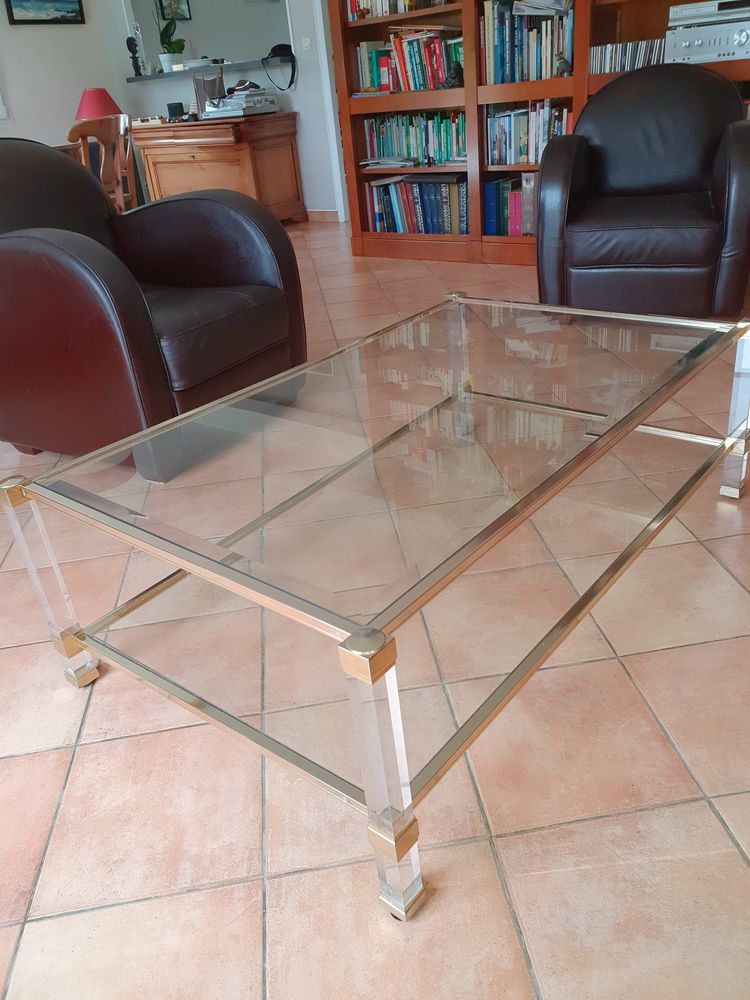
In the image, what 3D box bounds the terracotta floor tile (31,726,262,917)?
[{"bbox_3d":[-0.357,0.512,1.257,0.340,0.012,0.340,-8,28,-4],"label":"terracotta floor tile"}]

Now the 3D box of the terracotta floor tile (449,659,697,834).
[{"bbox_3d":[0.316,0.402,1.267,0.330,0.010,0.330,-8,29,-4],"label":"terracotta floor tile"}]

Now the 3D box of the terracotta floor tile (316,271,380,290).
[{"bbox_3d":[-0.165,-1.344,4.645,0.340,0.012,0.340,-8,28,-4],"label":"terracotta floor tile"}]

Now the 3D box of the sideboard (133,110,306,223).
[{"bbox_3d":[-1.363,-2.908,6.710,1.428,0.867,0.564,16,35,34],"label":"sideboard"}]

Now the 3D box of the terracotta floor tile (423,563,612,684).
[{"bbox_3d":[0.273,0.248,1.555,0.330,0.010,0.330,-8,29,-4],"label":"terracotta floor tile"}]

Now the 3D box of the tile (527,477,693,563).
[{"bbox_3d":[0.578,0.045,1.937,0.340,0.012,0.340,-8,28,-4],"label":"tile"}]

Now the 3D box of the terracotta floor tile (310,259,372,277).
[{"bbox_3d":[-0.204,-1.439,4.724,0.330,0.010,0.330,-8,29,-4],"label":"terracotta floor tile"}]

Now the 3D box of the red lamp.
[{"bbox_3d":[-2.439,-3.395,6.650,0.390,0.450,0.390,-8,29,-4],"label":"red lamp"}]

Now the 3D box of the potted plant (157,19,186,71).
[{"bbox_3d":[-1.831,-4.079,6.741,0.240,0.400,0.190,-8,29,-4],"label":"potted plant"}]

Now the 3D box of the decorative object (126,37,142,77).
[{"bbox_3d":[-2.331,-4.290,7.266,0.108,0.321,0.090,-5,28,2],"label":"decorative object"}]

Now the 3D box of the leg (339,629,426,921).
[{"bbox_3d":[0.014,0.363,0.949,0.047,0.462,0.047,17,36,36],"label":"leg"}]

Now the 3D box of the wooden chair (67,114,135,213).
[{"bbox_3d":[-1.897,-2.034,5.171,0.500,1.018,0.450,13,34,31],"label":"wooden chair"}]

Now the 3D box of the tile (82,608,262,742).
[{"bbox_3d":[-0.402,0.352,1.560,0.340,0.012,0.340,-8,28,-4],"label":"tile"}]

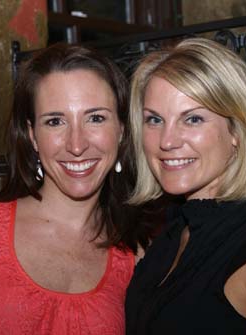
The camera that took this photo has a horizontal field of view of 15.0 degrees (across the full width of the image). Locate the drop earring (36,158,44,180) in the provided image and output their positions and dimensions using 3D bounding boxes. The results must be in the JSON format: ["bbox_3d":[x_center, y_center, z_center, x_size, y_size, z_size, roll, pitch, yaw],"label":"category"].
[{"bbox_3d":[-0.132,0.004,1.480,0.012,0.035,0.010,0,0,-3],"label":"drop earring"}]

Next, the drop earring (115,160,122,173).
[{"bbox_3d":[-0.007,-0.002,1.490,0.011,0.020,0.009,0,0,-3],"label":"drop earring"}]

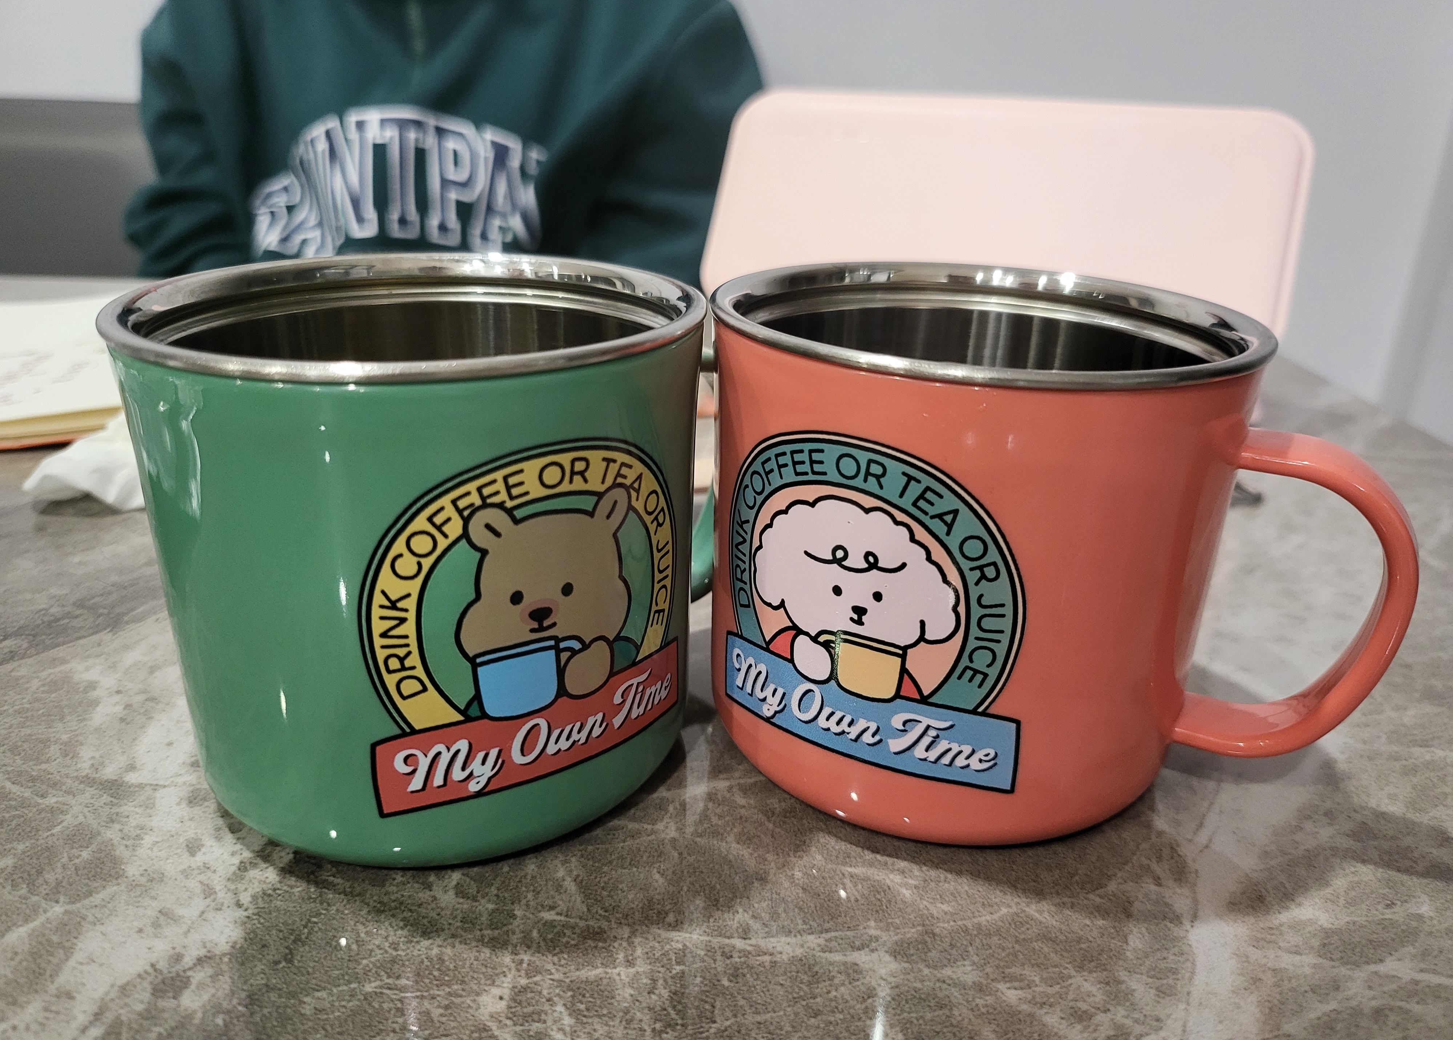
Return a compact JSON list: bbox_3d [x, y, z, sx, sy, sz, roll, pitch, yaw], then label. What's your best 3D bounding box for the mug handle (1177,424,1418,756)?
[{"bbox_3d":[0.089,0.014,0.157,0.028,0.051,0.014,17,27,30],"label":"mug handle"}]

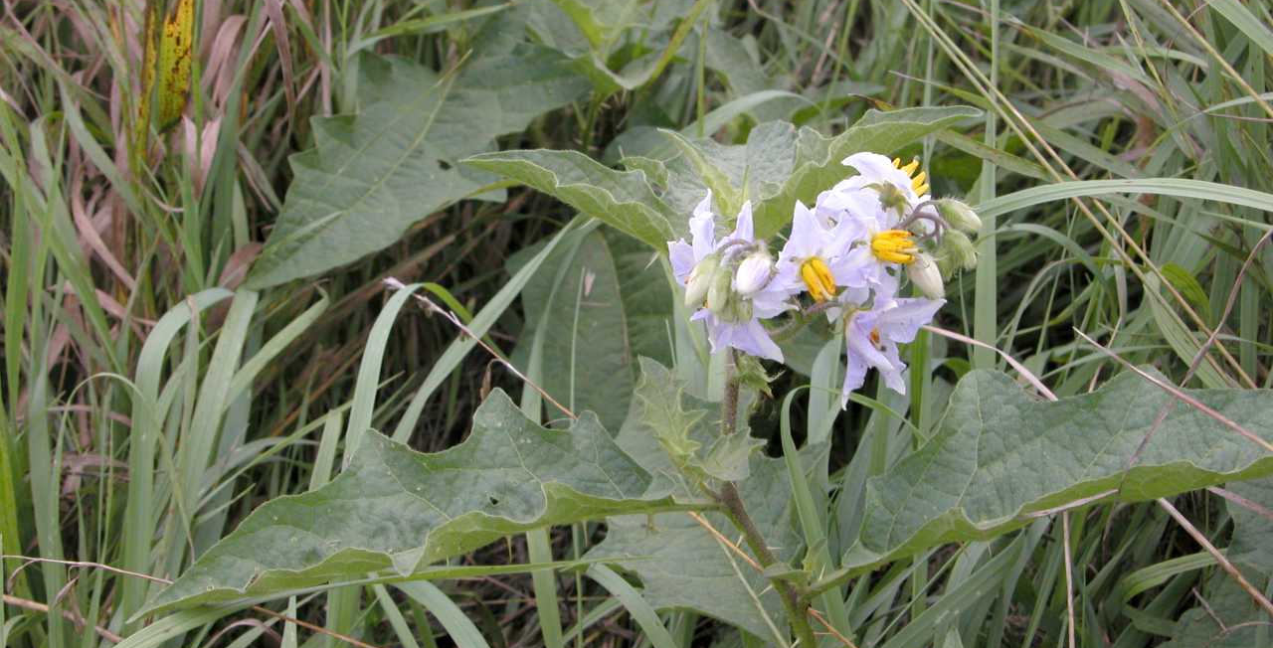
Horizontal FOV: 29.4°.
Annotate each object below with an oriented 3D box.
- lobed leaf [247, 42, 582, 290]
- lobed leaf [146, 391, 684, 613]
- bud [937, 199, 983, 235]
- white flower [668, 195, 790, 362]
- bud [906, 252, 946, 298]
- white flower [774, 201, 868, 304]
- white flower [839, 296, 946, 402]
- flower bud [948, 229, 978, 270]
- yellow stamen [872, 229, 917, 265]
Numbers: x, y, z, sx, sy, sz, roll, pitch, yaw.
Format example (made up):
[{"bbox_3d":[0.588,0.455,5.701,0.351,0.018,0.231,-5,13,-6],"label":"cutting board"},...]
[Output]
[{"bbox_3d":[-0.051,-0.039,0.570,0.092,0.012,0.046,-32,55,-17],"label":"lobed leaf"},{"bbox_3d":[-0.040,0.031,0.437,0.096,0.016,0.034,-11,37,-2],"label":"lobed leaf"},{"bbox_3d":[0.058,-0.019,0.434,0.010,0.005,0.005,30,0,6],"label":"bud"},{"bbox_3d":[0.016,-0.008,0.432,0.025,0.028,0.011,18,20,26],"label":"white flower"},{"bbox_3d":[0.051,-0.009,0.430,0.005,0.005,0.011,-35,73,0],"label":"bud"},{"bbox_3d":[0.032,-0.013,0.430,0.020,0.021,0.010,-8,32,-12],"label":"white flower"},{"bbox_3d":[0.045,0.004,0.432,0.019,0.021,0.012,-23,45,-31],"label":"white flower"},{"bbox_3d":[0.058,-0.013,0.434,0.004,0.004,0.008,-39,78,0],"label":"flower bud"},{"bbox_3d":[0.045,-0.013,0.424,0.009,0.006,0.006,7,30,40],"label":"yellow stamen"}]

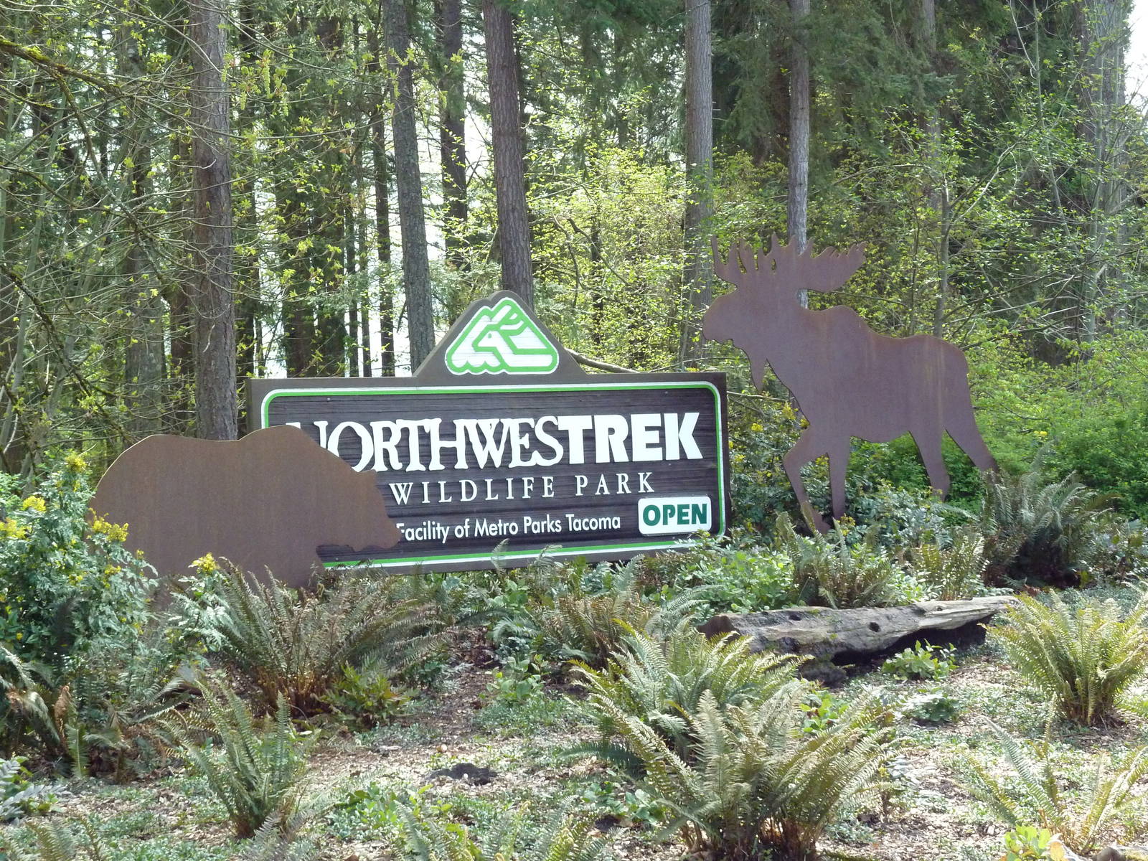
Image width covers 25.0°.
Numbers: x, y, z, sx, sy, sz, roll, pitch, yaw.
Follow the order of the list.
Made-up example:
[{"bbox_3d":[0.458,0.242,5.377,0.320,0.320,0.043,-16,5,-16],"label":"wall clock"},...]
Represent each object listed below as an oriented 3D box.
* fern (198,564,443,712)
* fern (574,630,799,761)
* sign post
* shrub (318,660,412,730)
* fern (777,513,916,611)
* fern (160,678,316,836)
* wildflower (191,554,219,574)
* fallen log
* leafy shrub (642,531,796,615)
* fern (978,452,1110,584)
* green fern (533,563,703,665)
[{"bbox_3d":[-1.409,1.144,14.500,1.350,0.800,1.200,-2,0,0],"label":"fern"},{"bbox_3d":[0.553,1.343,13.300,1.180,0.670,1.100,-2,0,0],"label":"fern"},{"bbox_3d":[-0.566,-0.004,19.677,4.200,2.130,0.140,-2,-1,-33],"label":"sign post"},{"bbox_3d":[-1.130,1.434,14.050,0.510,0.340,0.460,-2,0,0],"label":"shrub"},{"bbox_3d":[1.968,0.948,18.800,1.003,0.670,0.900,-2,-1,0],"label":"fern"},{"bbox_3d":[-1.559,1.524,12.200,0.750,0.720,0.700,-2,0,0],"label":"fern"},{"bbox_3d":[-2.080,0.751,14.600,0.150,0.120,0.140,-2,0,0],"label":"wildflower"},{"bbox_3d":[1.695,1.222,15.300,2.000,0.420,0.420,-2,0,-24],"label":"fallen log"},{"bbox_3d":[1.062,1.042,18.900,1.098,0.609,0.950,-2,-1,0],"label":"leafy shrub"},{"bbox_3d":[3.571,0.680,19.600,0.972,0.956,0.950,-2,-1,0],"label":"fern"},{"bbox_3d":[0.290,1.254,17.600,1.172,0.699,1.050,-2,-1,0],"label":"green fern"}]

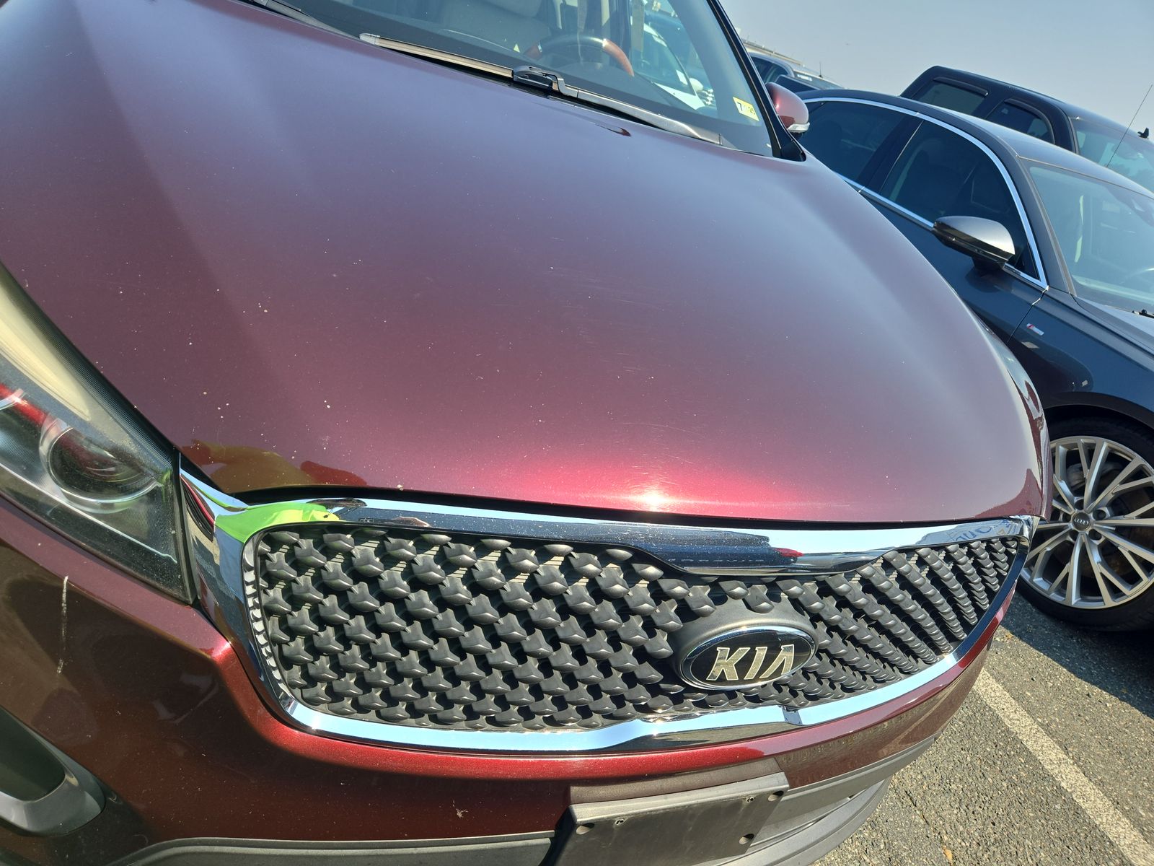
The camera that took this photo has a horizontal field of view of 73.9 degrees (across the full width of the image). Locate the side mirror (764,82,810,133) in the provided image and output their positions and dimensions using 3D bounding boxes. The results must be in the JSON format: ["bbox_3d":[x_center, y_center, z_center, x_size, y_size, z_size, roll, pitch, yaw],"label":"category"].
[{"bbox_3d":[0.627,-0.968,2.325,0.235,0.155,0.130,-4,35,-34],"label":"side mirror"}]

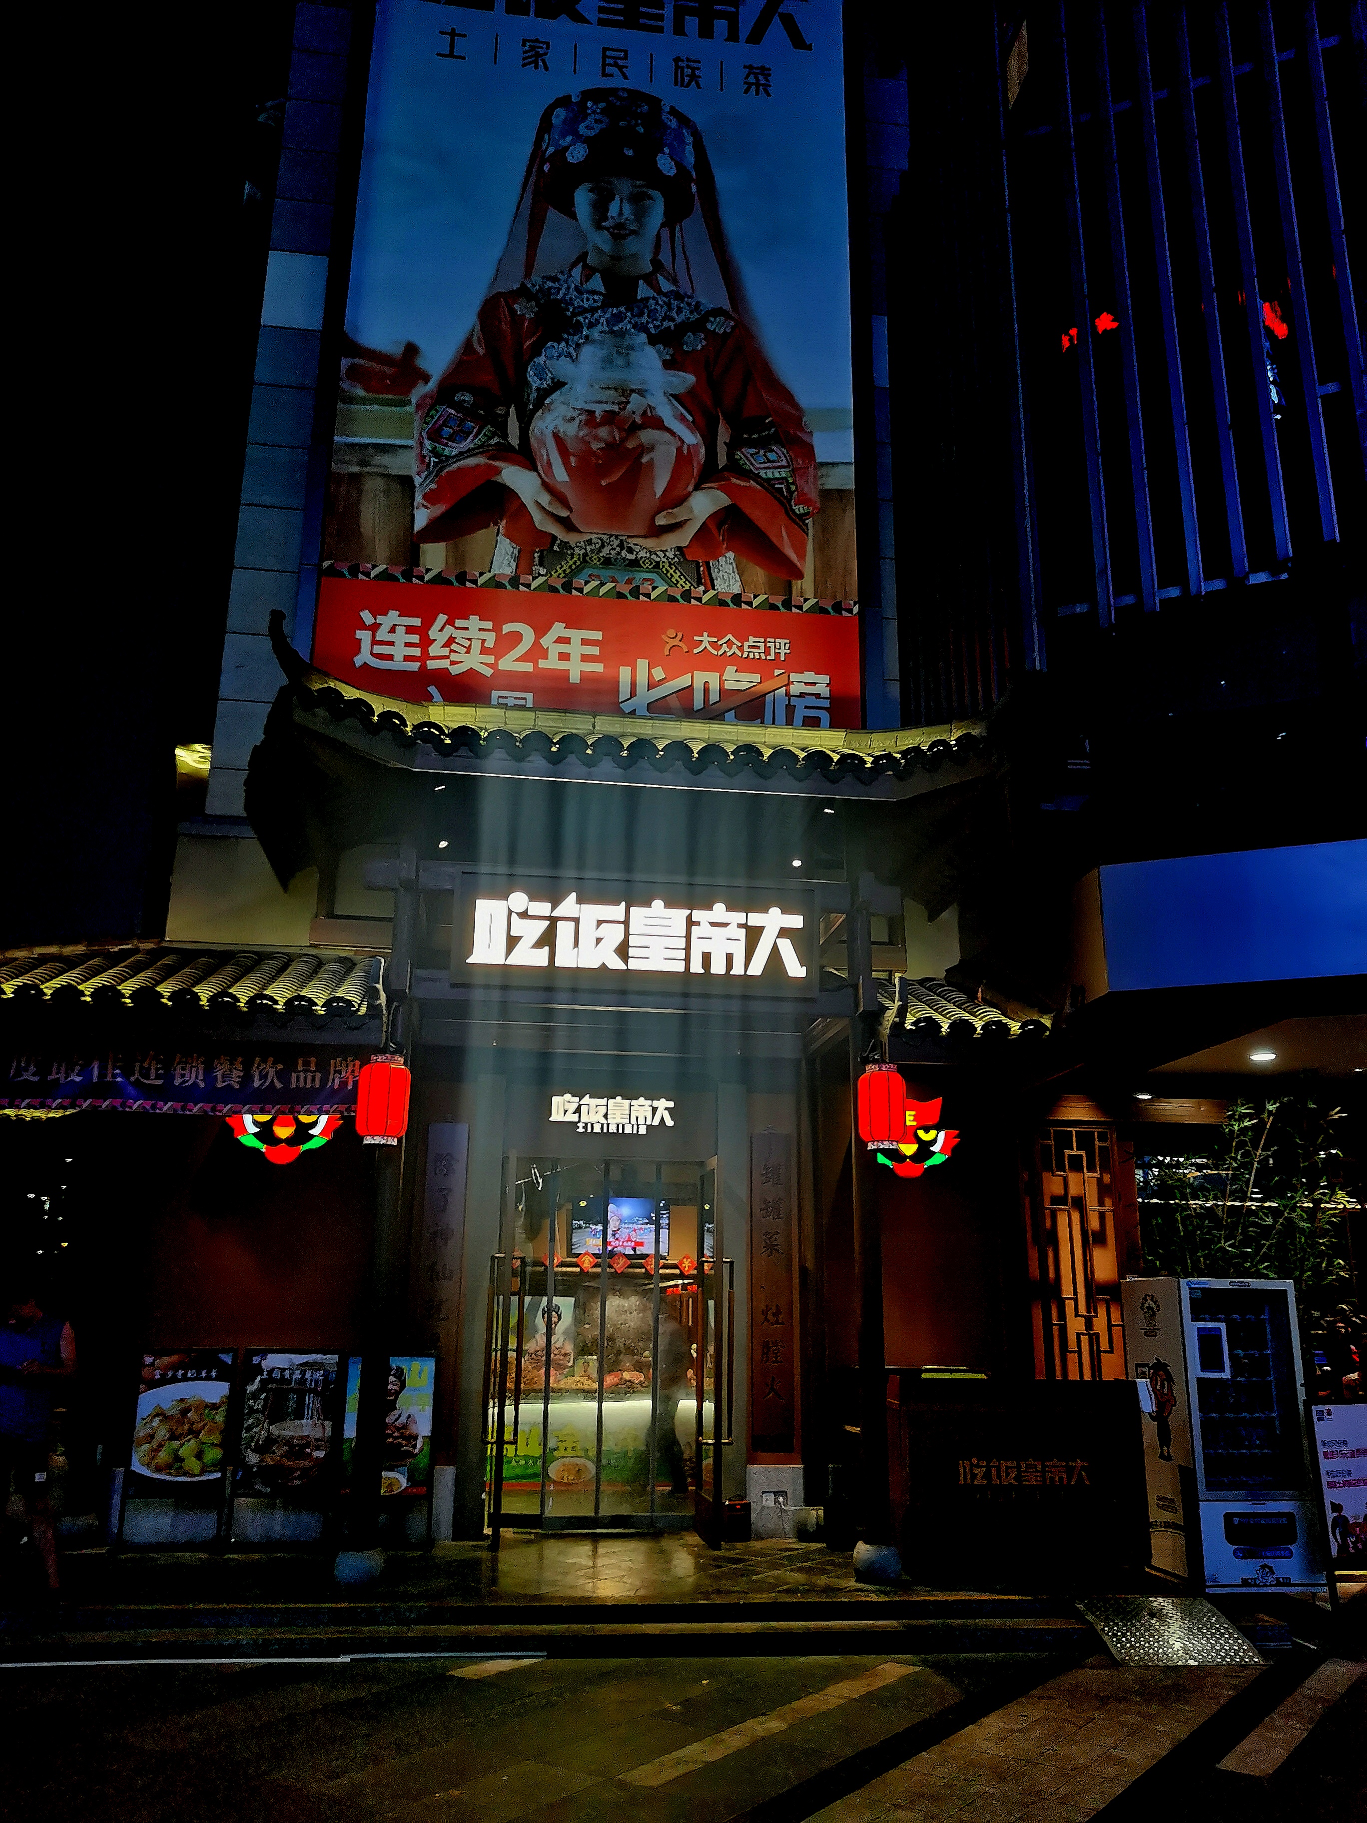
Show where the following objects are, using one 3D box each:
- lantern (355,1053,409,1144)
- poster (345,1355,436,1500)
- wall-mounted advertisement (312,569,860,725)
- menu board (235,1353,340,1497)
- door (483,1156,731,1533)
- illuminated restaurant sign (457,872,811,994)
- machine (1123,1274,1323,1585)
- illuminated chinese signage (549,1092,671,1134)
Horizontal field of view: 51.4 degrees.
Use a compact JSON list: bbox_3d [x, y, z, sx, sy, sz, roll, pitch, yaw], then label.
[{"bbox_3d":[-1.970,1.242,9.321,0.340,0.595,0.340,3,-16,-7],"label":"lantern"},{"bbox_3d":[-2.137,3.746,10.332,0.660,0.990,0.050,3,-16,-7],"label":"poster"},{"bbox_3d":[-0.817,-2.103,12.741,4.918,1.600,0.150,3,-16,-7],"label":"wall-mounted advertisement"},{"bbox_3d":[-2.849,3.701,10.250,0.700,0.980,0.050,3,-16,-7],"label":"menu board"},{"bbox_3d":[-0.590,3.424,11.367,1.900,2.860,0.180,3,-16,-7],"label":"door"},{"bbox_3d":[-0.349,0.157,10.095,2.570,0.830,0.120,3,-16,-7],"label":"illuminated restaurant sign"},{"bbox_3d":[3.552,3.424,9.445,0.830,1.880,0.800,4,-17,-10],"label":"machine"},{"bbox_3d":[-0.600,1.694,11.870,1.060,0.320,0.070,3,-16,-7],"label":"illuminated chinese signage"}]

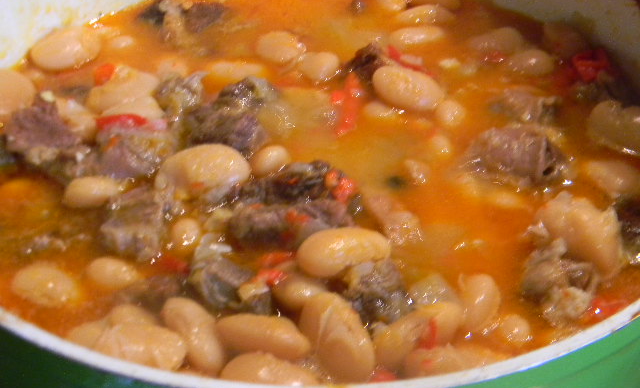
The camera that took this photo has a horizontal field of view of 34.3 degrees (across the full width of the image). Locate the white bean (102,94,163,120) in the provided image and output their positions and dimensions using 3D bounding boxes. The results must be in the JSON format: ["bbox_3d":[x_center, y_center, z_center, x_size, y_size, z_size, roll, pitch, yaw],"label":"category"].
[{"bbox_3d":[-0.060,-0.026,0.334,0.022,0.011,0.013,-9,39,-11],"label":"white bean"}]

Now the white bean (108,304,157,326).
[{"bbox_3d":[-0.052,0.035,0.283,0.020,0.011,0.013,14,41,16],"label":"white bean"}]

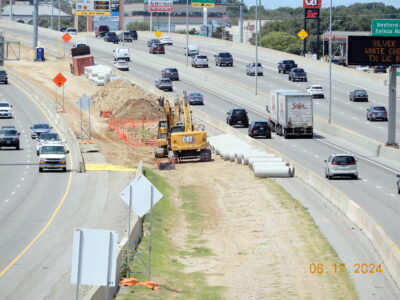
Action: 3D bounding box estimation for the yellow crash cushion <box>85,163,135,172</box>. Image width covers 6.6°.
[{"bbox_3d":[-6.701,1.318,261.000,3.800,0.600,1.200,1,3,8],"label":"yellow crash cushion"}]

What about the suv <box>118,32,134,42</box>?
[{"bbox_3d":[-14.112,-21.584,664.451,1.930,1.800,5.100,0,4,-10],"label":"suv"}]

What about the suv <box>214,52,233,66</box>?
[{"bbox_3d":[3.783,-14.012,538.811,2.020,1.940,5.800,0,4,-7],"label":"suv"}]

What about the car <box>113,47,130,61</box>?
[{"bbox_3d":[-13.040,-16.159,585.752,2.000,2.100,5.700,0,4,-8],"label":"car"}]

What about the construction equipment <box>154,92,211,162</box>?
[{"bbox_3d":[-1.368,-1.811,279.000,4.300,5.500,9.500,0,2,-2],"label":"construction equipment"}]

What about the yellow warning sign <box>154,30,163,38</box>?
[{"bbox_3d":[-6.592,-18.589,556.000,1.330,1.330,0.050,0,2,-8],"label":"yellow warning sign"}]

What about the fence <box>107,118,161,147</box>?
[{"bbox_3d":[-6.140,-1.666,330.000,4.600,1.150,28.000,0,2,-3],"label":"fence"}]

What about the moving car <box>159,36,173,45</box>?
[{"bbox_3d":[-6.156,-19.997,636.294,1.830,1.480,4.750,0,4,-9],"label":"moving car"}]

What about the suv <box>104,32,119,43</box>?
[{"bbox_3d":[-15.767,-19.659,612.357,1.950,1.750,4.900,0,4,-10],"label":"suv"}]

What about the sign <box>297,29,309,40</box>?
[{"bbox_3d":[16.433,-18.344,552.000,1.700,1.700,0.050,0,2,-7],"label":"sign"}]

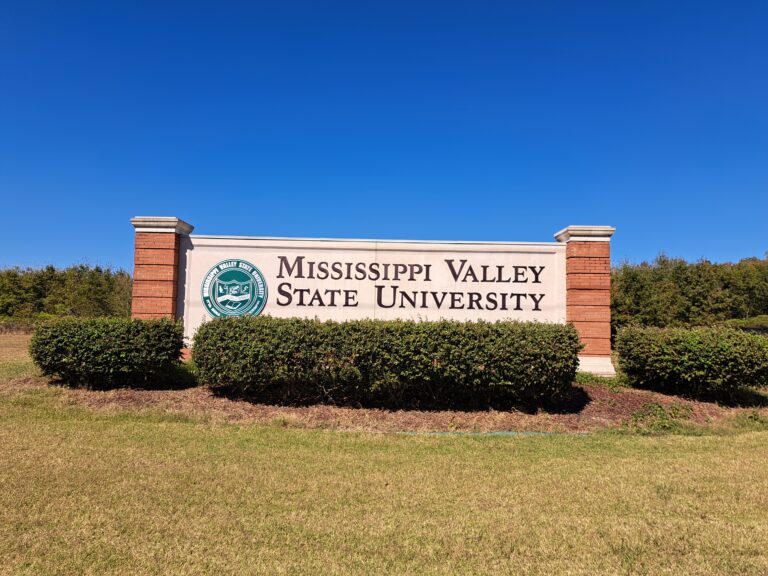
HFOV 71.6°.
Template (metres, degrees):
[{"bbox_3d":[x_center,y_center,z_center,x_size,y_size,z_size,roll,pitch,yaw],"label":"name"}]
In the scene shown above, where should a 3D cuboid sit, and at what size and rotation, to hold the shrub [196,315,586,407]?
[{"bbox_3d":[0.025,1.343,9.834,6.900,1.480,1.300,1,-4,0],"label":"shrub"}]

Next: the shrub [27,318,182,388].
[{"bbox_3d":[-5.550,1.274,10.684,2.650,1.340,1.300,1,-4,0],"label":"shrub"}]

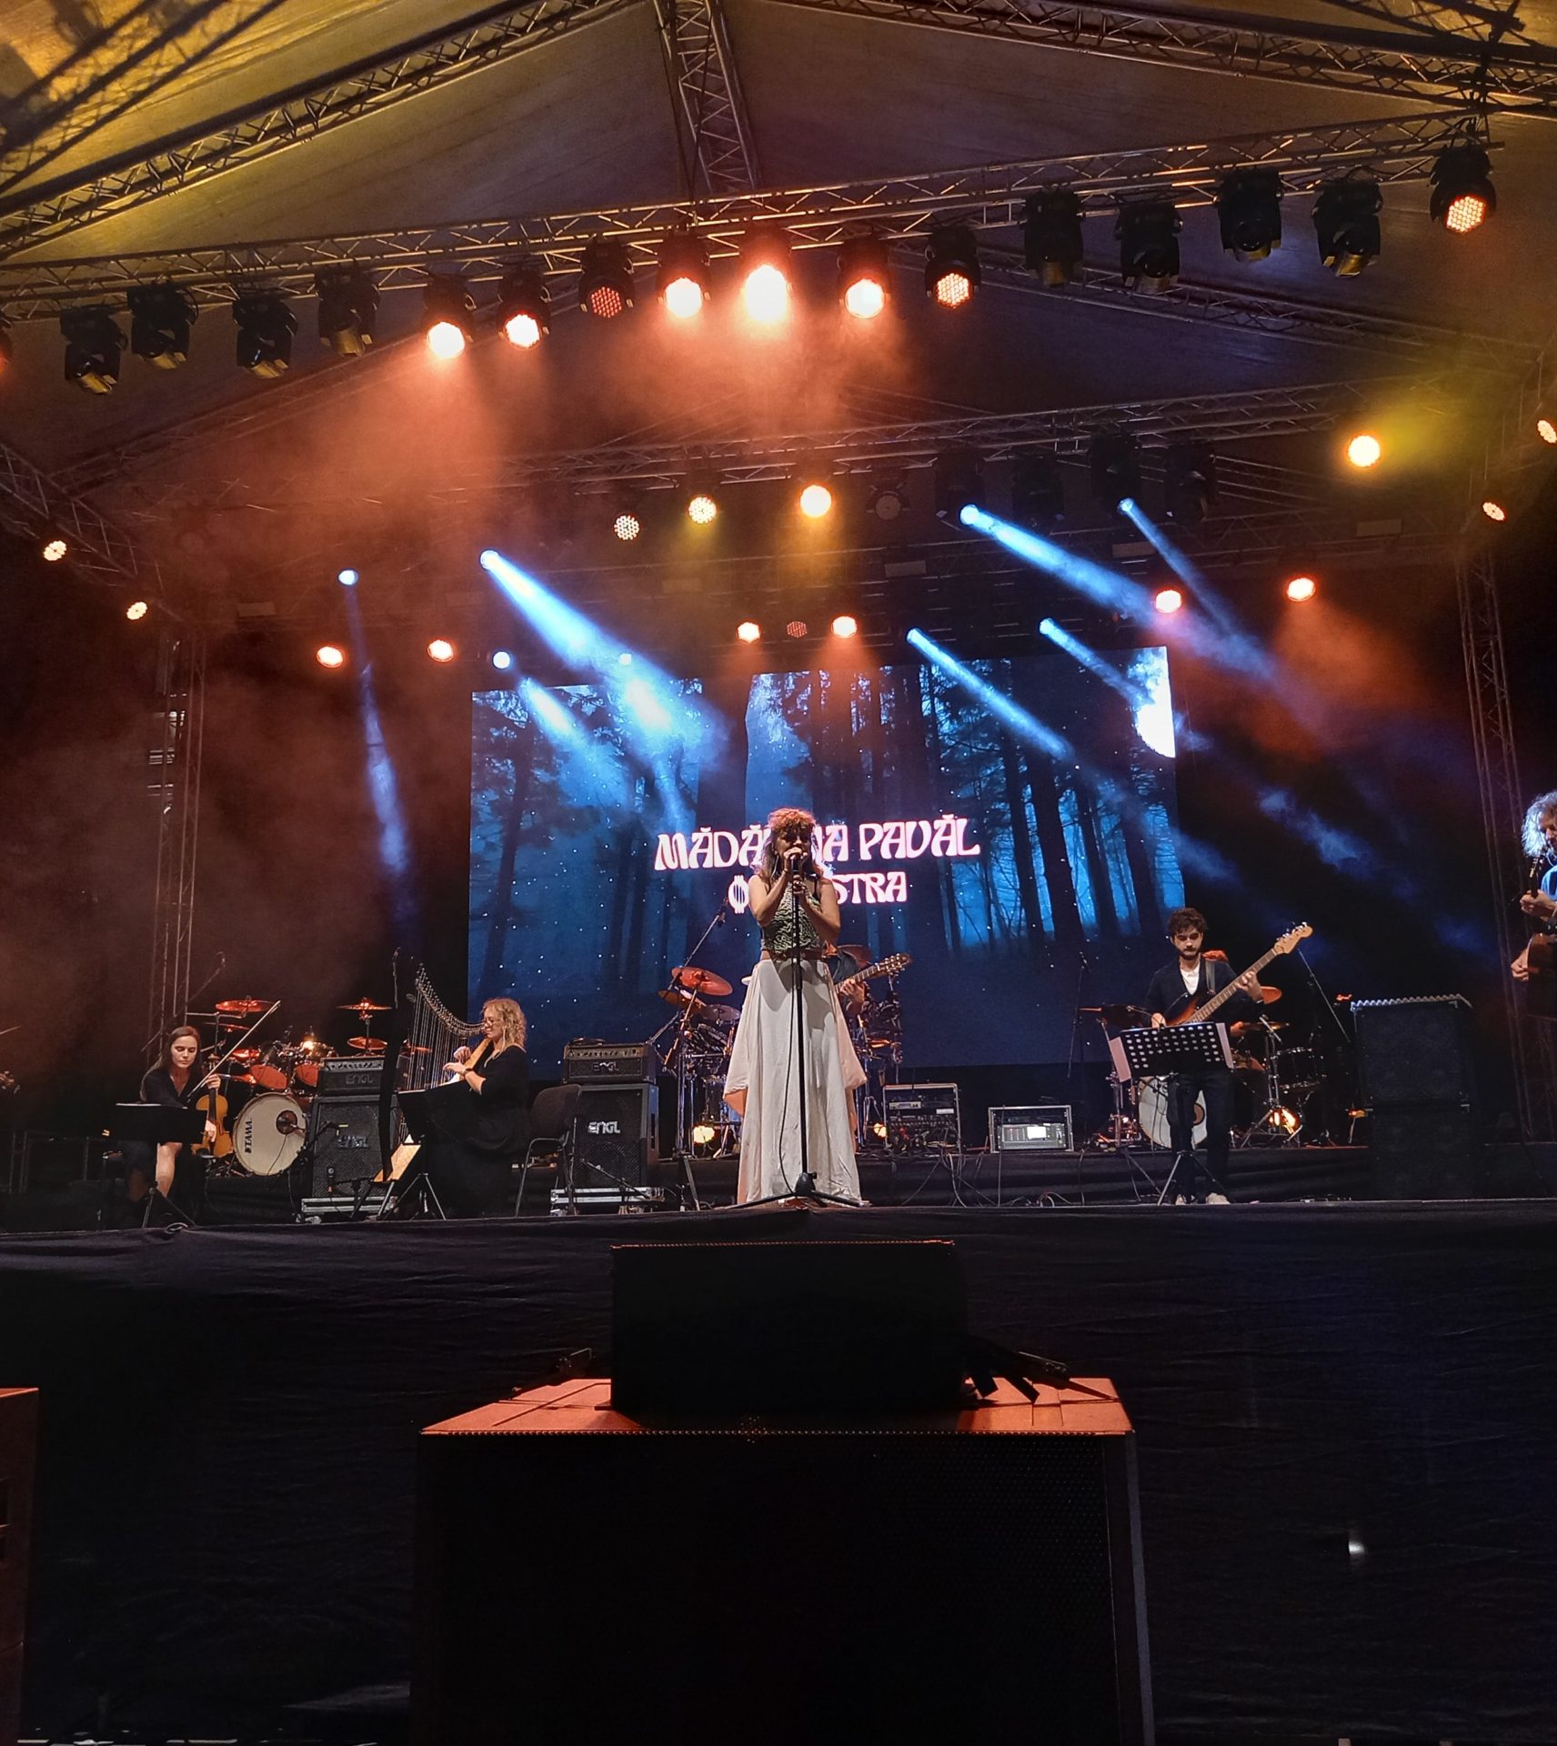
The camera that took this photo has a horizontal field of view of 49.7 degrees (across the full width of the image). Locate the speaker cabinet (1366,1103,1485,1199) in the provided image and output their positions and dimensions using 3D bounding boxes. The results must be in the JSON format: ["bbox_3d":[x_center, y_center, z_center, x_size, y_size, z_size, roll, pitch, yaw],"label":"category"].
[{"bbox_3d":[3.908,1.702,10.127,0.600,0.590,0.440,-8,-14,27],"label":"speaker cabinet"}]

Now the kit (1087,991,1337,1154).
[{"bbox_3d":[3.246,1.484,12.635,1.750,1.170,1.400,-3,-12,8],"label":"kit"}]

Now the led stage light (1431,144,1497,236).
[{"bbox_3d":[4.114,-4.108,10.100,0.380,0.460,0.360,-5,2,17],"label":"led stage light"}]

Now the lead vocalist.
[{"bbox_3d":[0.063,0.555,6.961,0.580,1.680,0.450,-2,-11,4],"label":"lead vocalist"}]

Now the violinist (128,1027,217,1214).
[{"bbox_3d":[-3.638,1.522,10.113,0.560,1.230,0.780,1,-12,-12],"label":"violinist"}]

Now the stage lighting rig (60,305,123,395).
[{"bbox_3d":[-4.688,-3.540,11.460,0.370,0.530,0.310,-3,-11,8],"label":"stage lighting rig"}]

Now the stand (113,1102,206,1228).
[{"bbox_3d":[-3.537,1.664,9.603,0.510,0.698,0.400,0,-12,-6],"label":"stand"}]

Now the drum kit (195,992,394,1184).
[{"bbox_3d":[-3.484,1.597,12.326,1.500,1.300,1.200,-4,-12,14],"label":"drum kit"}]

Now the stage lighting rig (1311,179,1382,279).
[{"bbox_3d":[3.511,-3.987,10.369,0.400,0.530,0.350,-4,-7,13],"label":"stage lighting rig"}]

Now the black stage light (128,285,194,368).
[{"bbox_3d":[-4.126,-3.654,11.234,0.370,0.490,0.290,-3,-12,8],"label":"black stage light"}]

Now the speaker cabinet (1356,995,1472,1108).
[{"bbox_3d":[3.929,1.125,10.412,0.620,0.625,0.450,-6,-12,25],"label":"speaker cabinet"}]

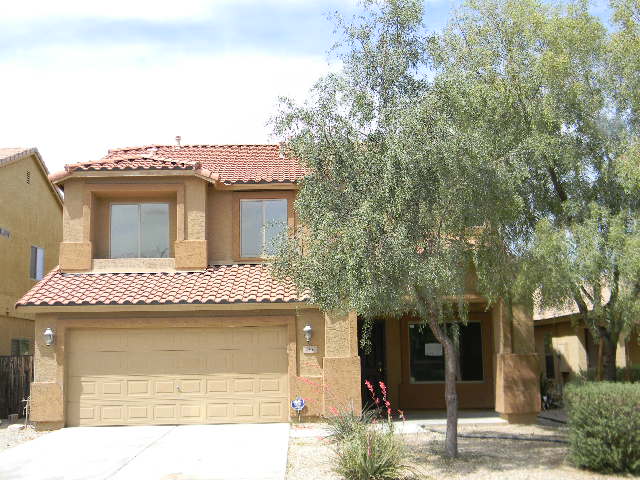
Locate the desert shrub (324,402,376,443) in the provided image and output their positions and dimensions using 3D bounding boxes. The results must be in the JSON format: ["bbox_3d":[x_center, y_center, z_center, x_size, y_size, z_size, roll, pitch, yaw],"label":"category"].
[{"bbox_3d":[0.559,3.334,13.900,0.930,0.710,0.880,0,-8,-2],"label":"desert shrub"}]

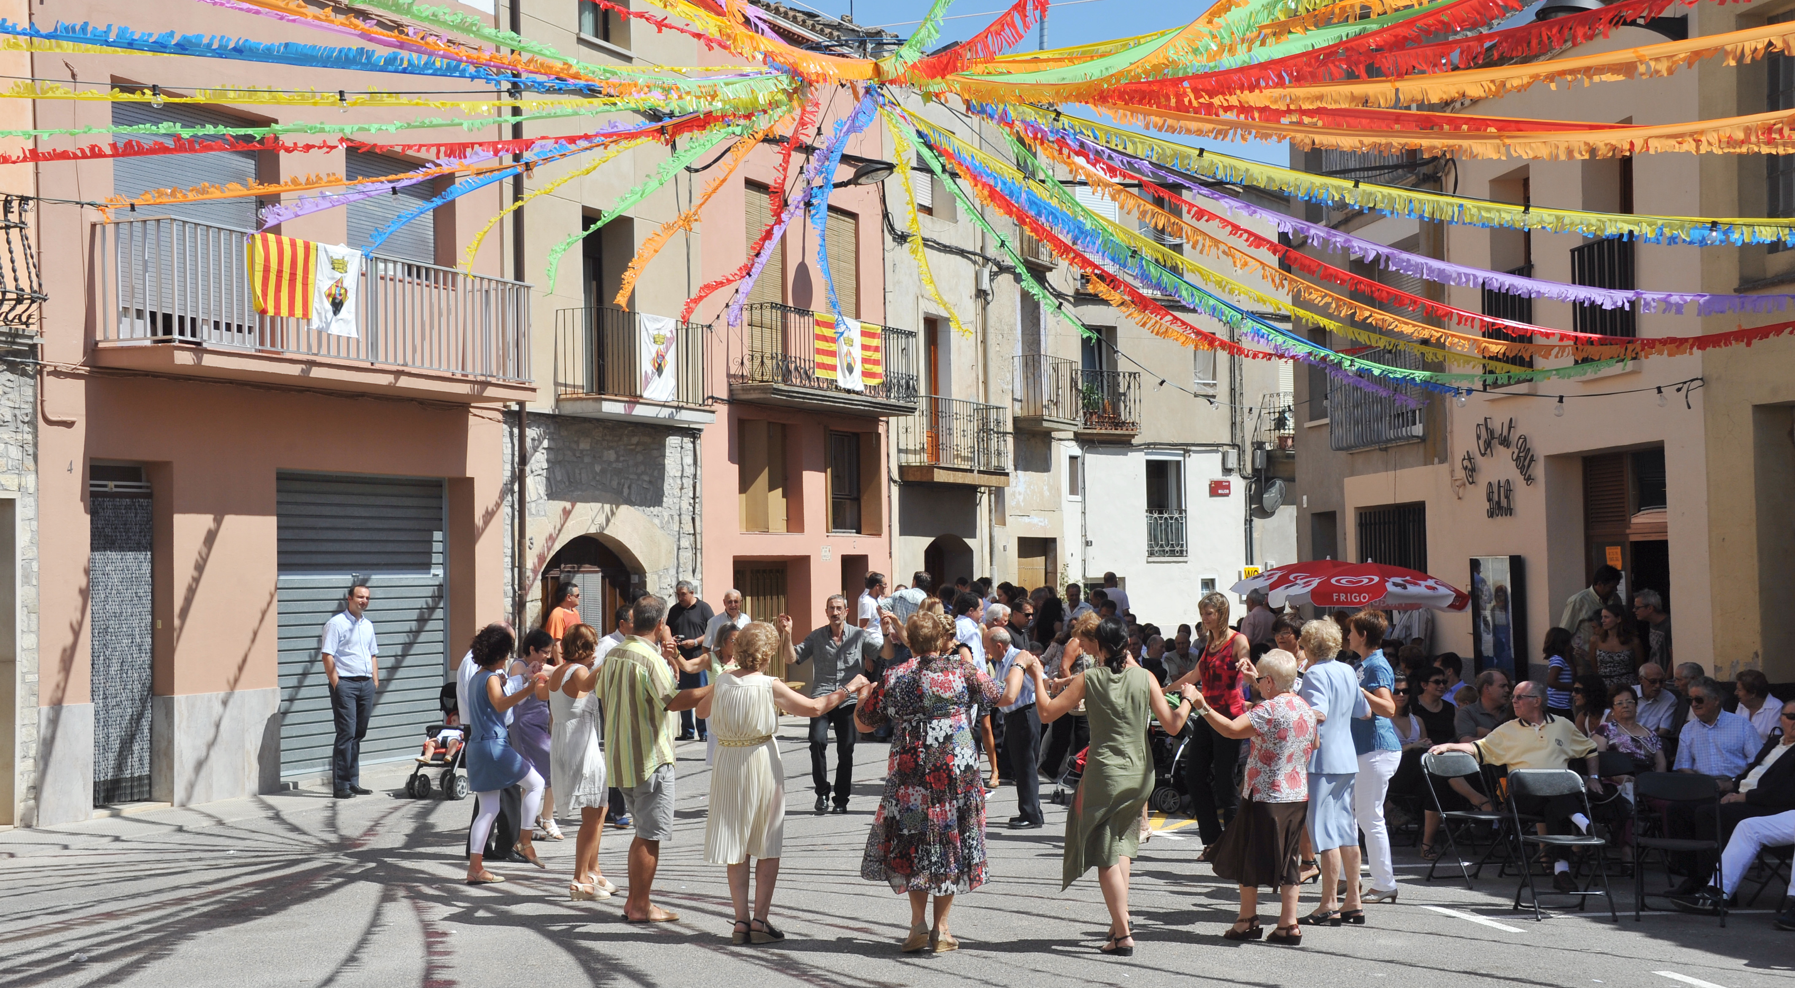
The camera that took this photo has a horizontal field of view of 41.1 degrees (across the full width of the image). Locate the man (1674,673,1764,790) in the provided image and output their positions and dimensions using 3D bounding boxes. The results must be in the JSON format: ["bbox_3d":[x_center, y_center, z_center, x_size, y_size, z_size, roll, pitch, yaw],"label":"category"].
[{"bbox_3d":[4.738,1.673,13.921,0.550,1.220,0.800,-2,-2,27],"label":"man"}]

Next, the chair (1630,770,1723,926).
[{"bbox_3d":[3.988,1.798,12.200,0.450,0.760,0.460,-2,-2,27],"label":"chair"}]

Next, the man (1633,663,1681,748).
[{"bbox_3d":[4.912,1.703,15.500,0.550,1.250,0.750,-1,-2,3],"label":"man"}]

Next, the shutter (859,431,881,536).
[{"bbox_3d":[-0.356,-0.141,32.000,0.340,1.370,0.060,-2,-2,23],"label":"shutter"}]

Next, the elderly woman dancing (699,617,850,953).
[{"bbox_3d":[-0.645,1.463,12.150,0.750,1.610,0.480,-2,-3,20],"label":"elderly woman dancing"}]

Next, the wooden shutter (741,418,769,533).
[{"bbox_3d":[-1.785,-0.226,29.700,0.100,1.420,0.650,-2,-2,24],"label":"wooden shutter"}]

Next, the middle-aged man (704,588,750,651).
[{"bbox_3d":[-1.596,1.753,22.400,0.530,1.740,0.340,-1,-2,-7],"label":"middle-aged man"}]

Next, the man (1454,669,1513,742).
[{"bbox_3d":[3.664,1.709,14.921,0.550,1.250,0.750,0,-2,-23],"label":"man"}]

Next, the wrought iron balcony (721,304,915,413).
[{"bbox_3d":[-0.890,-1.656,30.542,0.620,1.120,4.641,-2,-3,22],"label":"wrought iron balcony"}]

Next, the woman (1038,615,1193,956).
[{"bbox_3d":[1.054,1.415,11.728,0.740,1.640,0.500,-1,-2,-5],"label":"woman"}]

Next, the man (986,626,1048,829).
[{"bbox_3d":[0.882,1.718,17.600,0.450,1.500,0.550,-1,-2,-7],"label":"man"}]

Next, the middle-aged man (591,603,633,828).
[{"bbox_3d":[-2.044,1.636,17.929,0.480,1.700,0.550,-2,-2,22],"label":"middle-aged man"}]

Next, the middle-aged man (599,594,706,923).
[{"bbox_3d":[-1.317,1.399,12.800,0.650,1.730,0.480,-3,-3,37],"label":"middle-aged man"}]

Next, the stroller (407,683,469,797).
[{"bbox_3d":[-3.725,2.015,19.700,0.520,1.000,0.800,-2,-3,24],"label":"stroller"}]

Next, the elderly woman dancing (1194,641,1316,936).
[{"bbox_3d":[1.835,1.541,12.200,0.660,1.490,0.480,1,-3,-37],"label":"elderly woman dancing"}]

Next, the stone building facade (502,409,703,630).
[{"bbox_3d":[-3.340,0.941,26.290,0.450,3.500,4.250,-2,-2,24],"label":"stone building facade"}]

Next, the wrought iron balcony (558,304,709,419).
[{"bbox_3d":[-2.802,-1.404,25.900,0.600,1.050,2.320,-2,-2,23],"label":"wrought iron balcony"}]

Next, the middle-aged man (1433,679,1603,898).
[{"bbox_3d":[3.632,1.712,14.121,0.950,1.210,0.800,-1,-2,6],"label":"middle-aged man"}]

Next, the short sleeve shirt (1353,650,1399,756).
[{"bbox_3d":[2.715,1.184,13.600,0.300,0.600,0.460,-2,-3,24],"label":"short sleeve shirt"}]

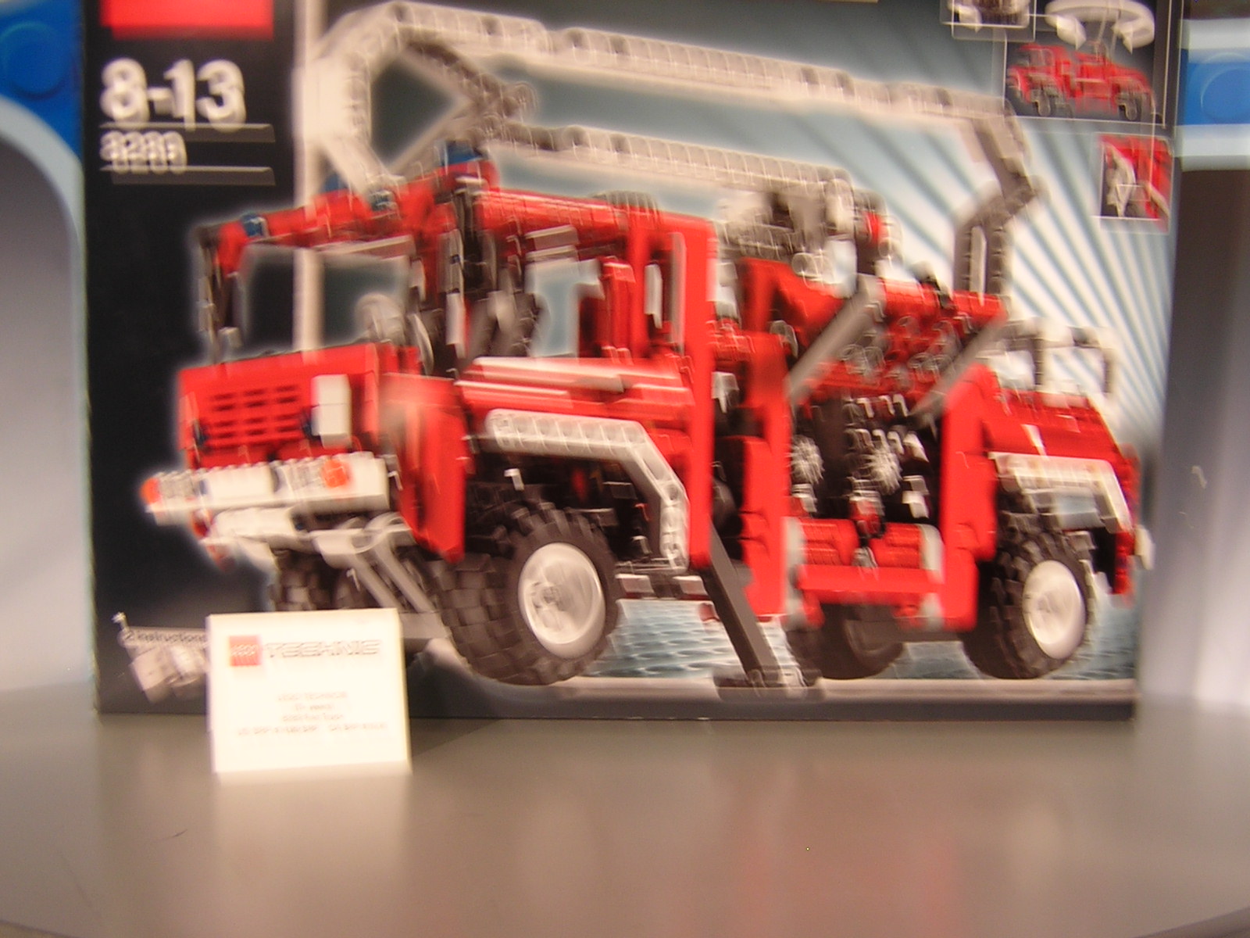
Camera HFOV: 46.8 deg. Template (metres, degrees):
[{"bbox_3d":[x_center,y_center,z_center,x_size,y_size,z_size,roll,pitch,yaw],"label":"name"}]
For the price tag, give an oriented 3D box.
[{"bbox_3d":[-0.132,0.089,0.602,0.082,0.060,0.040,-1,9,-17],"label":"price tag"}]

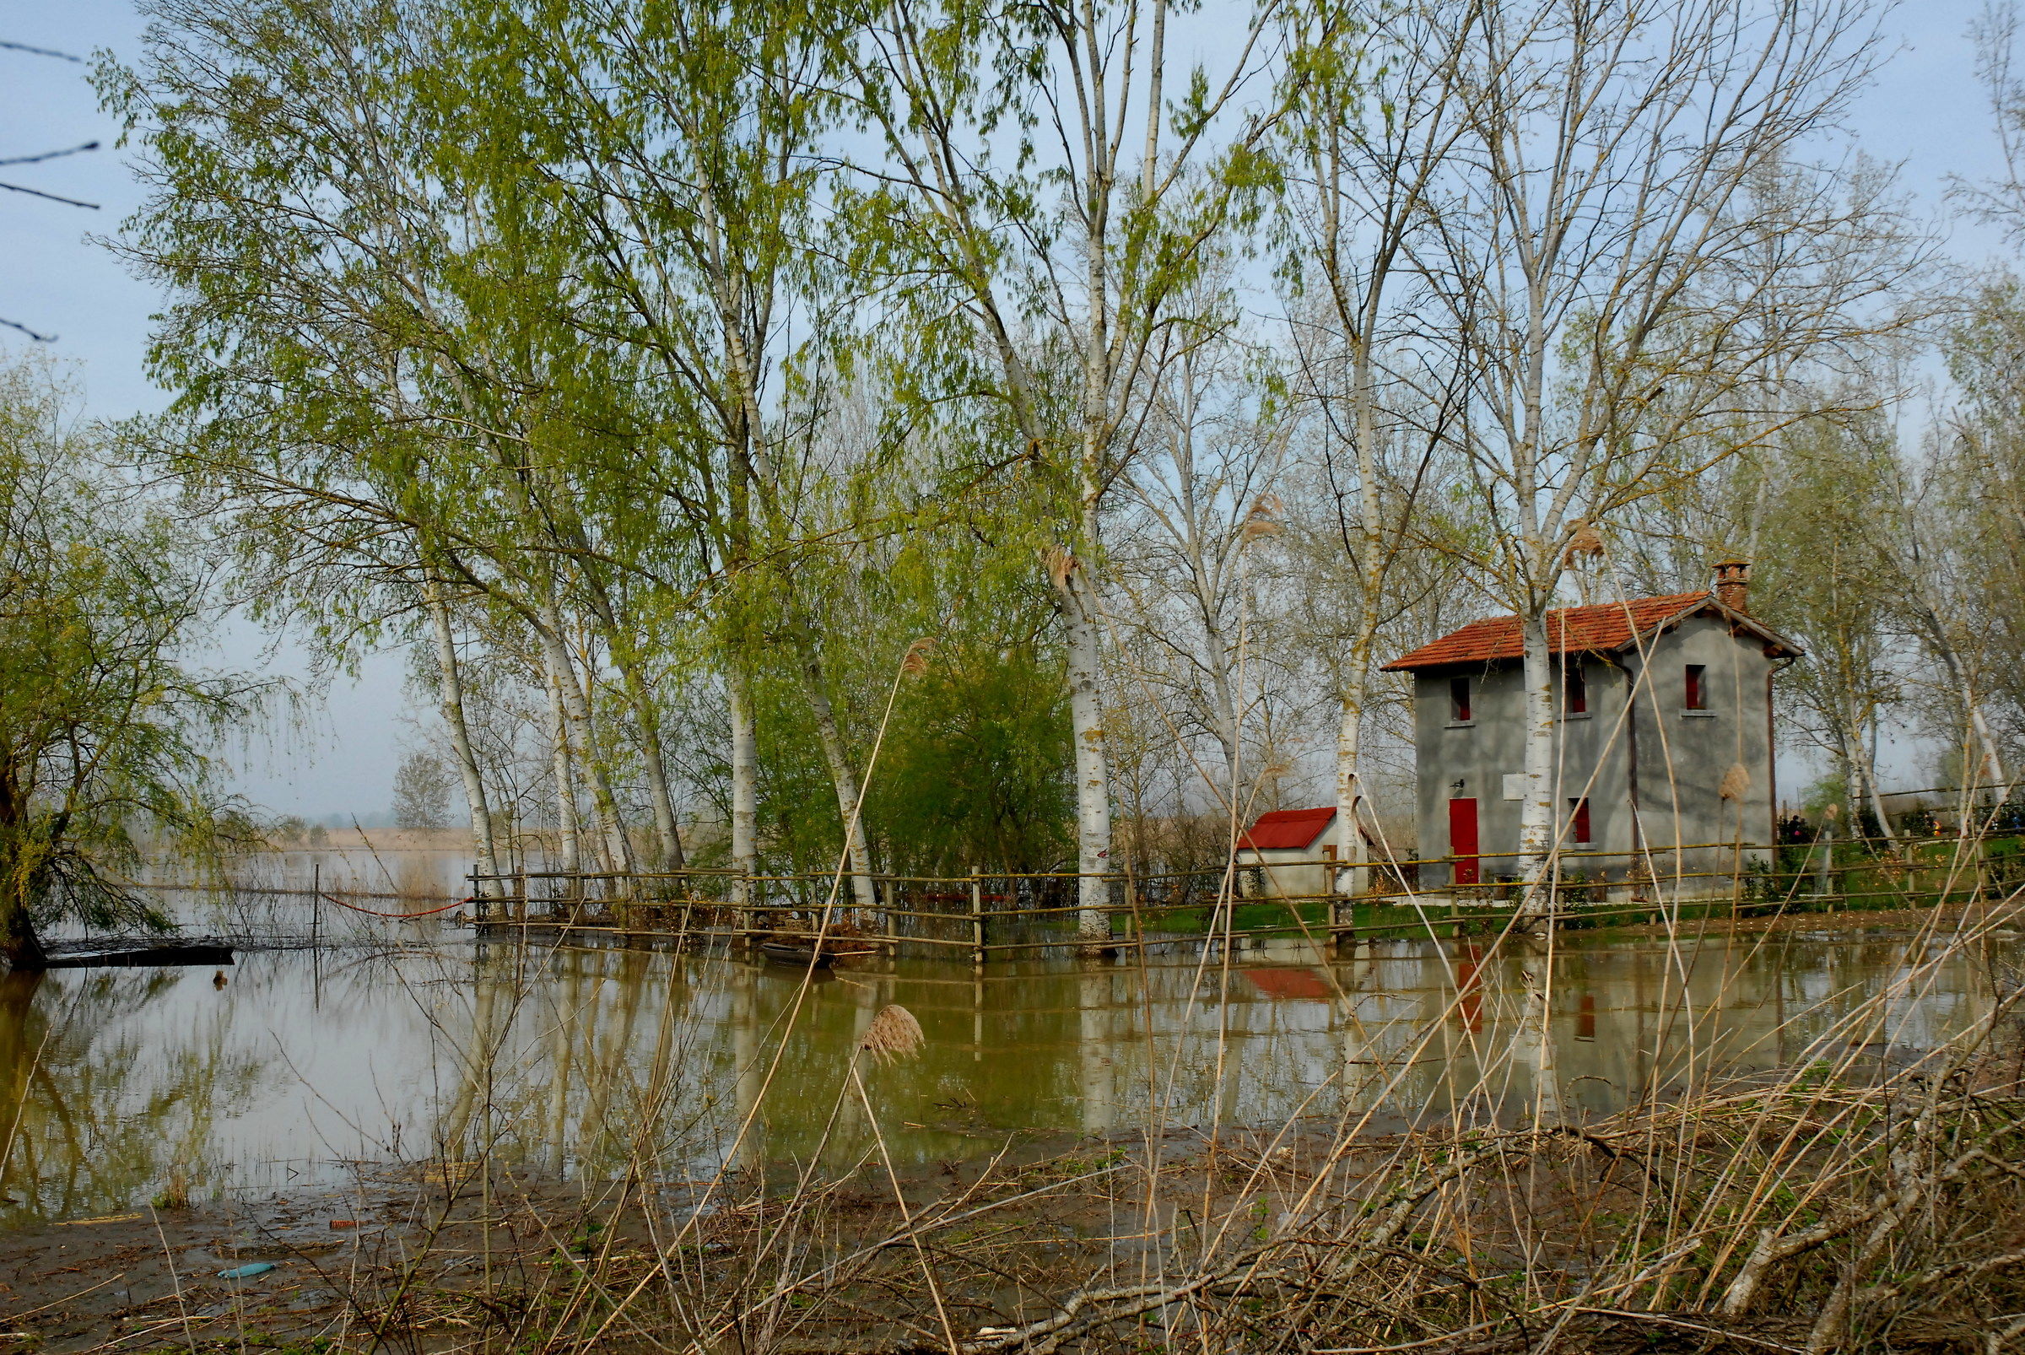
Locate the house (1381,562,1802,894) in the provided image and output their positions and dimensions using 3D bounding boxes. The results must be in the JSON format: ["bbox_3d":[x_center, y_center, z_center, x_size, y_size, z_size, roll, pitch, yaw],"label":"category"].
[{"bbox_3d":[13.697,1.362,57.887,5.662,7.758,8.405,1,-4,-29],"label":"house"}]

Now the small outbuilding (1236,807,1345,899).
[{"bbox_3d":[7.885,4.746,65.074,2.406,2.385,2.853,2,-4,-33],"label":"small outbuilding"}]

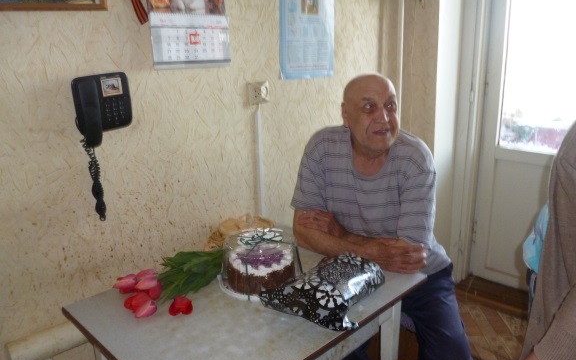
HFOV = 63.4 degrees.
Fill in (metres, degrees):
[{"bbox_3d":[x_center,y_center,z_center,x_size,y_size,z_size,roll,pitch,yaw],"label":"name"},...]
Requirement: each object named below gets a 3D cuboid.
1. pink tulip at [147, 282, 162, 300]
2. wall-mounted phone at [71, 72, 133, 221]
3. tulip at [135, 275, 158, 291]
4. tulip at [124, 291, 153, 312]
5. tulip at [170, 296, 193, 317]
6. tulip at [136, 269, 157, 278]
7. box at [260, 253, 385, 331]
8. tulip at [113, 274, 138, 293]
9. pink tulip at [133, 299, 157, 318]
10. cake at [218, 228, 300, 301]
[{"bbox_3d":[-0.398,0.322,1.358,0.048,0.048,0.070,4,27,24],"label":"pink tulip"},{"bbox_3d":[-0.506,-0.100,1.346,0.145,0.400,0.075,-16,20,-42],"label":"wall-mounted phone"},{"bbox_3d":[-0.418,0.303,1.376,0.048,0.048,0.075,7,25,31],"label":"tulip"},{"bbox_3d":[-0.418,0.340,1.302,0.052,0.052,0.075,7,25,31],"label":"tulip"},{"bbox_3d":[-0.297,0.349,1.287,0.058,0.052,0.060,-6,32,-13],"label":"tulip"},{"bbox_3d":[-0.434,0.290,1.429,0.046,0.046,0.070,11,26,42],"label":"tulip"},{"bbox_3d":[0.144,0.297,1.367,0.310,0.085,0.260,-16,20,-42],"label":"box"},{"bbox_3d":[-0.483,0.308,1.386,0.048,0.048,0.075,9,24,36],"label":"tulip"},{"bbox_3d":[-0.390,0.354,1.283,0.048,0.048,0.075,5,24,26],"label":"pink tulip"},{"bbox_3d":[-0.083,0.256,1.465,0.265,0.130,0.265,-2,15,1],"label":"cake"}]

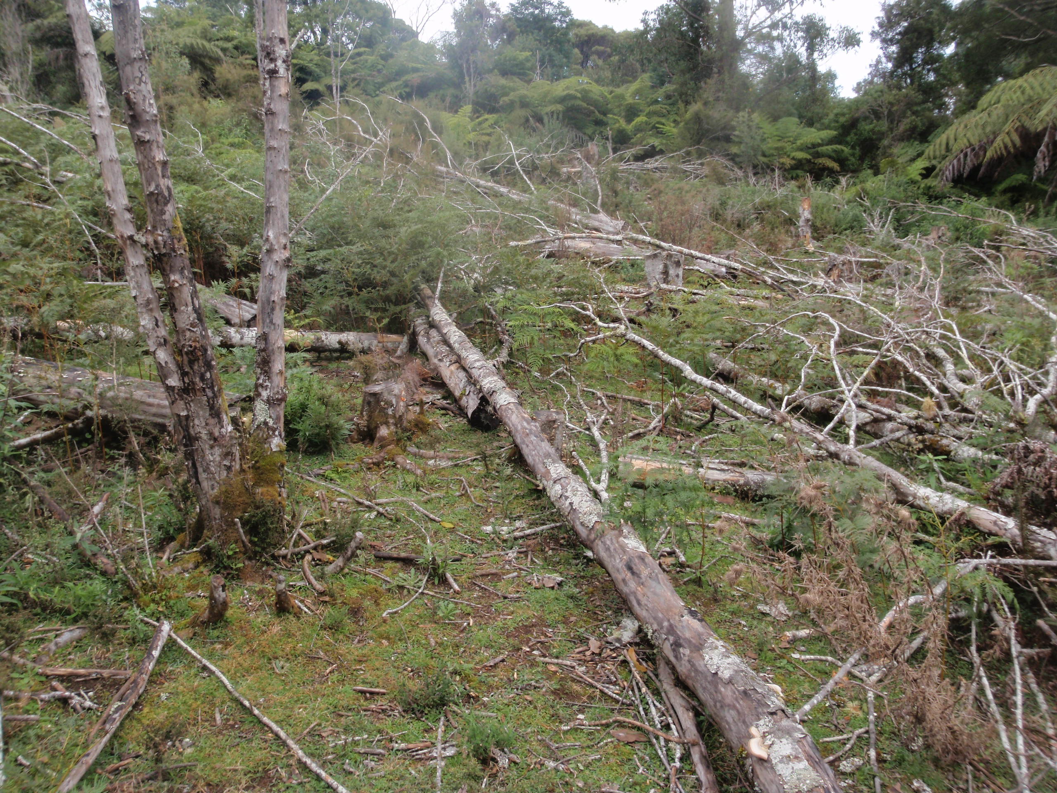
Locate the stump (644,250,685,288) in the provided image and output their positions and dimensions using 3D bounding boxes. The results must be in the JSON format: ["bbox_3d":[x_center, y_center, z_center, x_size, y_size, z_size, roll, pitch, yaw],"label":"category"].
[{"bbox_3d":[1.337,-1.209,8.369,0.360,0.400,0.340,2,13,9],"label":"stump"}]

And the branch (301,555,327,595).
[{"bbox_3d":[-0.775,0.638,3.082,0.050,0.035,0.262,-8,21,-23],"label":"branch"}]

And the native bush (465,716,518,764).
[{"bbox_3d":[-0.102,0.904,2.260,0.130,0.095,0.110,0,12,0],"label":"native bush"}]

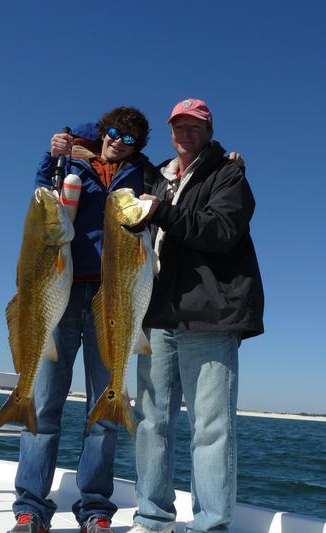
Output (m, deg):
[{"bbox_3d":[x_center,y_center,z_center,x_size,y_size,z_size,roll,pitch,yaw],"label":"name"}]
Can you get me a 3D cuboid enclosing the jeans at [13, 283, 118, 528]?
[{"bbox_3d":[-0.332,0.505,2.196,0.380,0.990,0.290,5,-14,0],"label":"jeans"}]

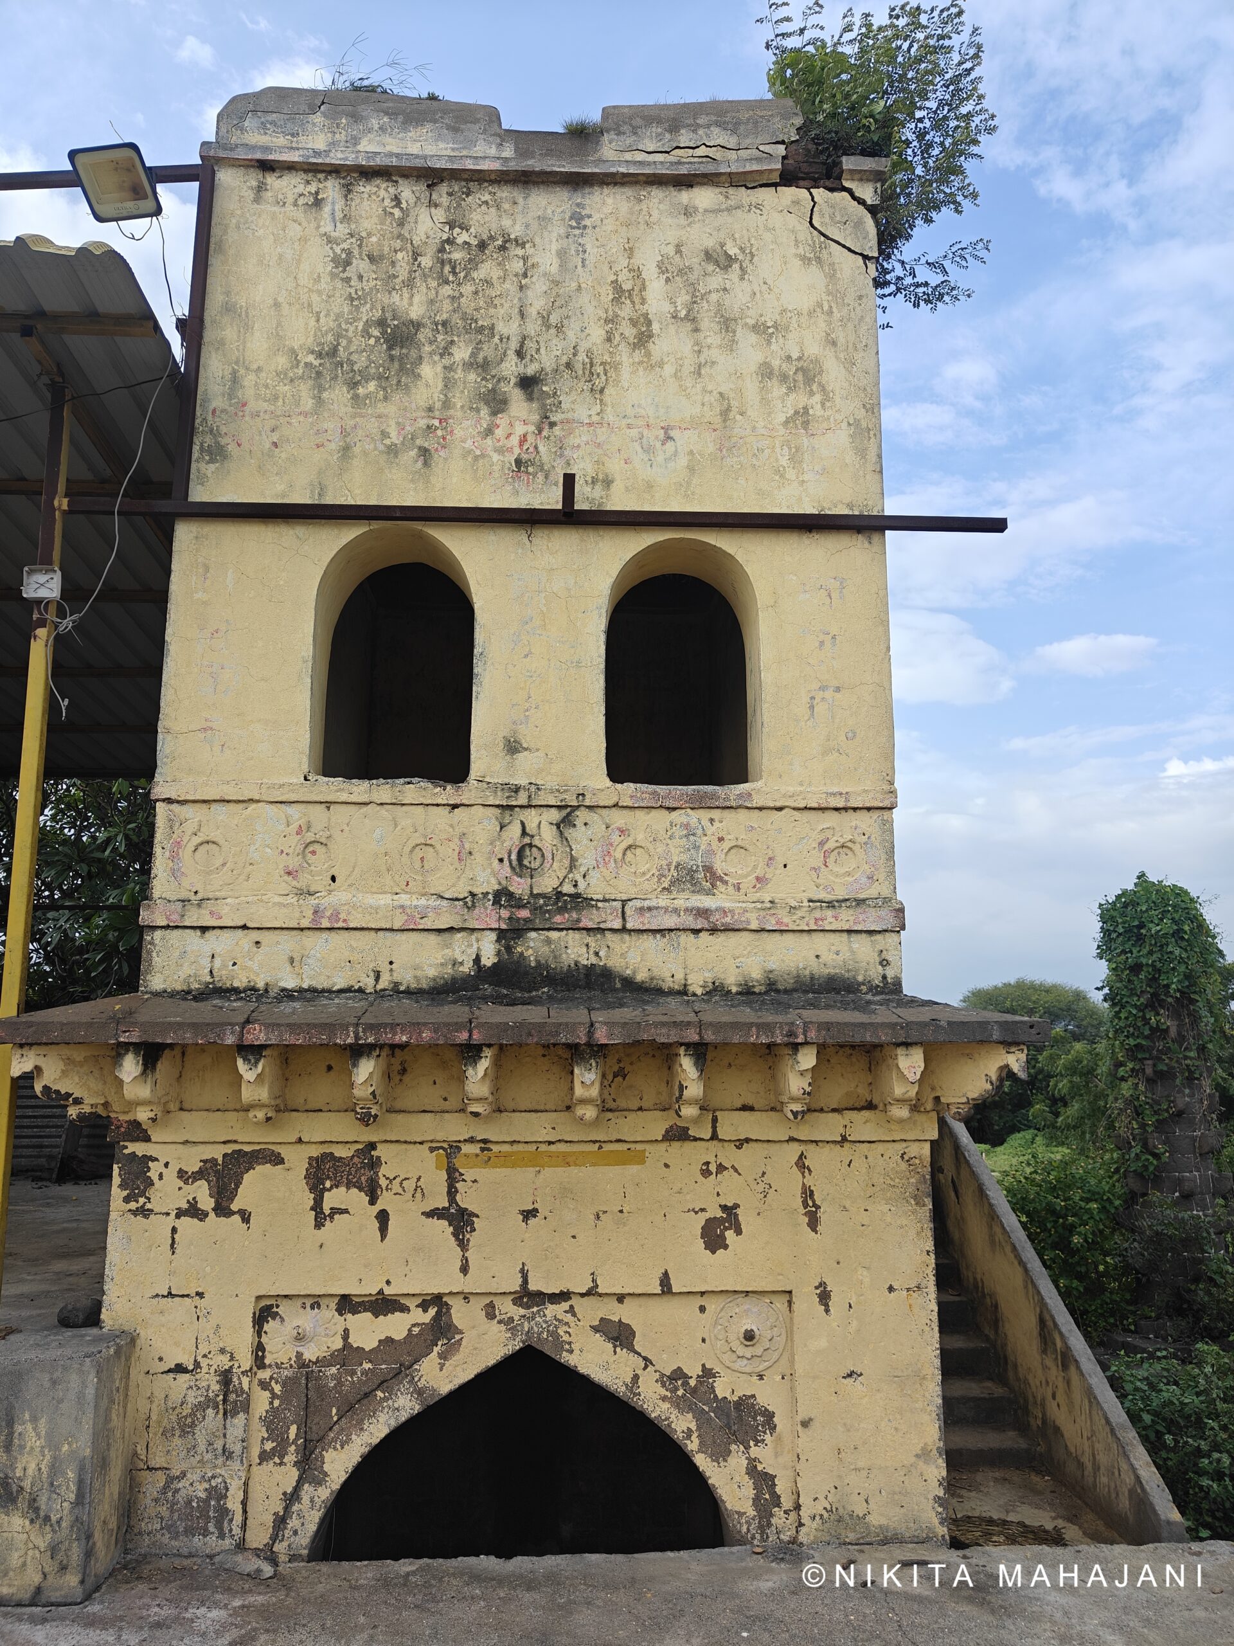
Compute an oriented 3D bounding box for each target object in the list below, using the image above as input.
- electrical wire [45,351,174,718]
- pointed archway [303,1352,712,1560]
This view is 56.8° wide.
[{"bbox_3d":[-1.963,-1.131,4.387,0.422,1.500,0.150,0,-9,-2],"label":"electrical wire"},{"bbox_3d":[-0.338,2.163,4.013,1.387,0.677,0.250,0,-9,-2],"label":"pointed archway"}]

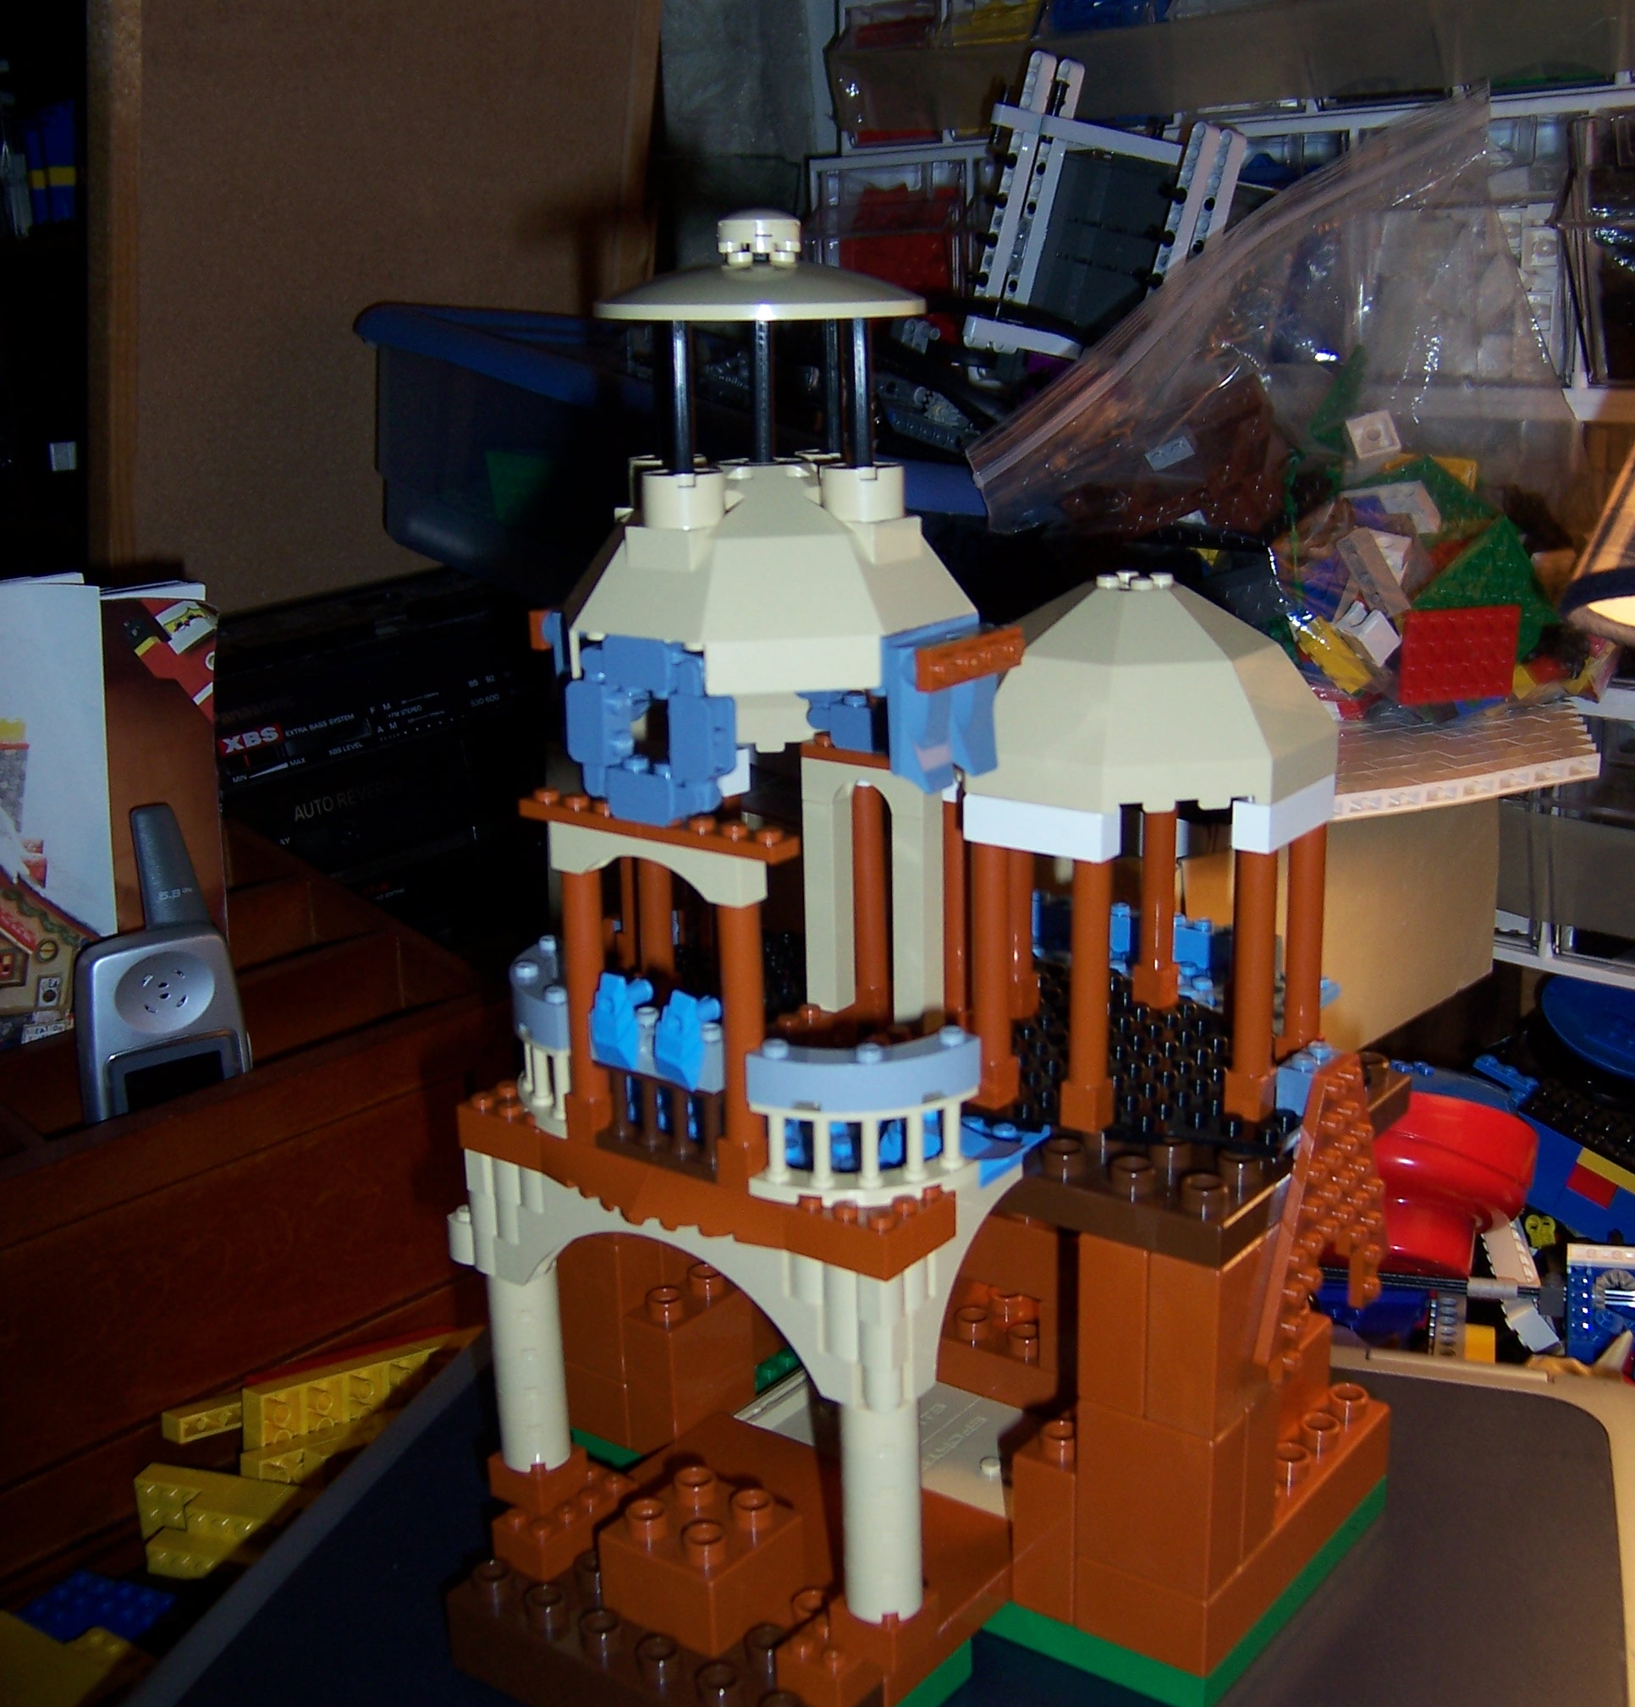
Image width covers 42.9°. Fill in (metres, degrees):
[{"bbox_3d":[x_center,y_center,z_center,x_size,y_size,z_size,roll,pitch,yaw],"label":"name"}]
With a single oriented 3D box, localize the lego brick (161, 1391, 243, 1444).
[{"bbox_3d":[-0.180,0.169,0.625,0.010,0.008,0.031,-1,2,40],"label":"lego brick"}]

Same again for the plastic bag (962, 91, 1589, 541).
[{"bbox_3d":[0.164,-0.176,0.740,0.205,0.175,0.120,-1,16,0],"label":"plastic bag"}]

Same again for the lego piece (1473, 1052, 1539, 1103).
[{"bbox_3d":[0.244,0.080,0.738,0.024,0.005,0.016,31,52,31],"label":"lego piece"}]

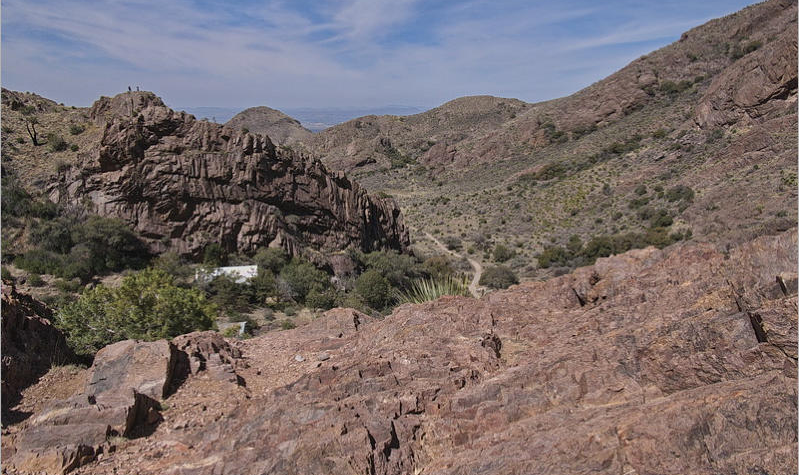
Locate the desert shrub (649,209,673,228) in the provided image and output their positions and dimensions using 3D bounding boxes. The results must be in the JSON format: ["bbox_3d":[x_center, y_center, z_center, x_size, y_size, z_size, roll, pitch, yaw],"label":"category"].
[{"bbox_3d":[77.750,-5.660,165.000,7.010,5.660,6.660,0,14,0],"label":"desert shrub"}]

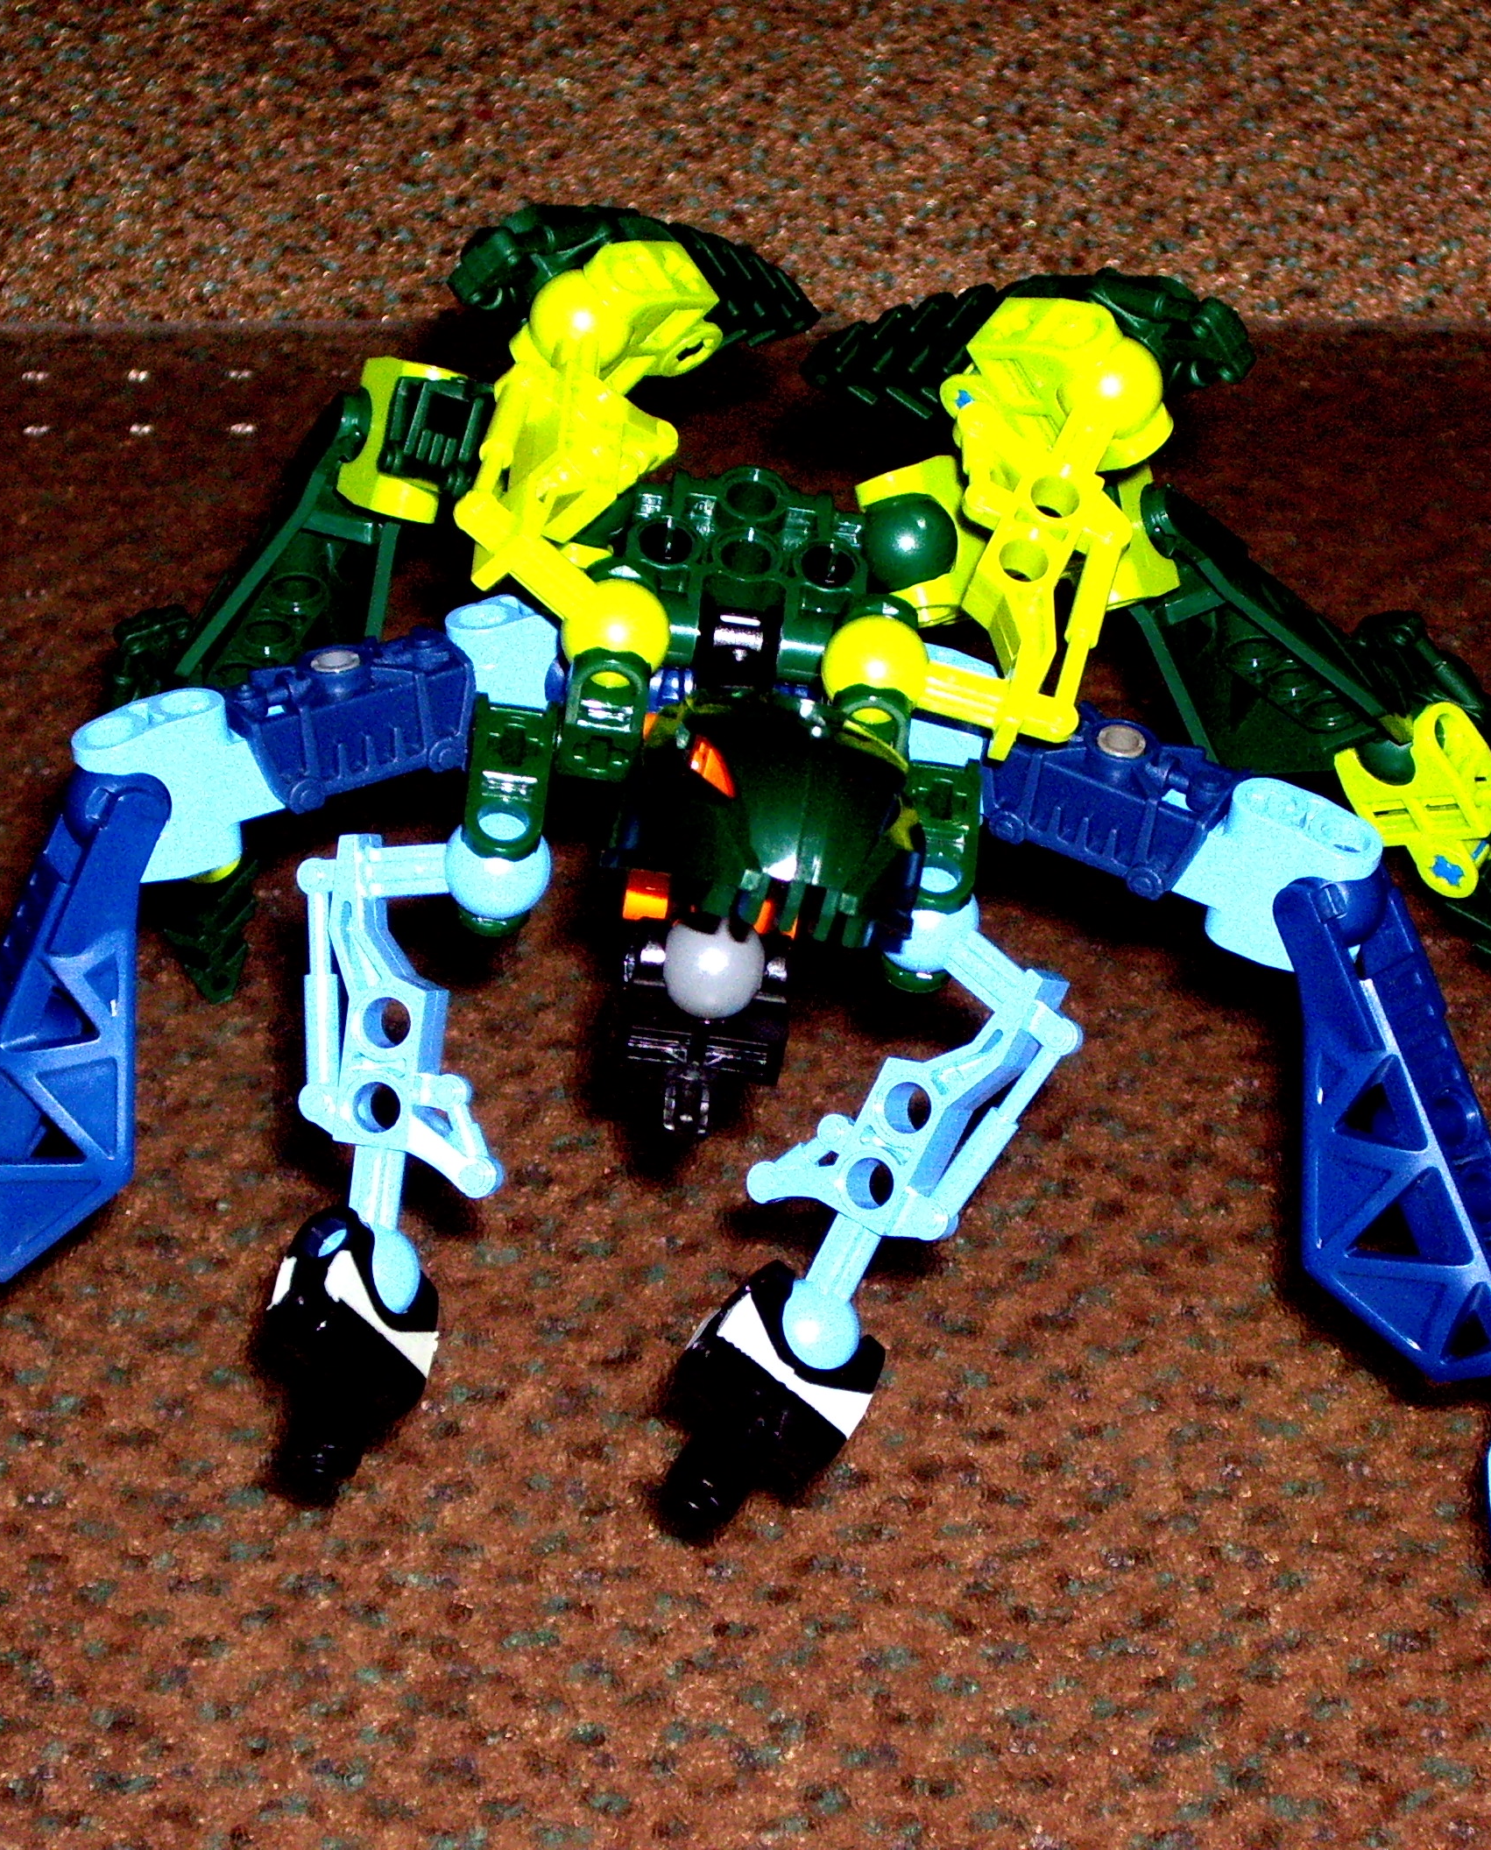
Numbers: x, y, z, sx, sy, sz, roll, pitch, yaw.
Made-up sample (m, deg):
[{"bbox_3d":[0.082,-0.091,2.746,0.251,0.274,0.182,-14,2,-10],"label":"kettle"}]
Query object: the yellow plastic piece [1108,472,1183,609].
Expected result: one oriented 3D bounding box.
[{"bbox_3d":[0.039,-0.040,0.685,0.009,0.017,0.013,-16,-6,30],"label":"yellow plastic piece"}]

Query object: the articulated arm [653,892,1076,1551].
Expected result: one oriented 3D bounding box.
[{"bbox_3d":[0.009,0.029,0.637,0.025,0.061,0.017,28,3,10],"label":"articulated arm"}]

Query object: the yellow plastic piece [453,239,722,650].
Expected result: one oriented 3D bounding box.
[{"bbox_3d":[-0.015,-0.047,0.659,0.025,0.017,0.049,6,45,6],"label":"yellow plastic piece"}]

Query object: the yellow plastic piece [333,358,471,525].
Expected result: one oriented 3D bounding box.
[{"bbox_3d":[-0.035,-0.050,0.685,0.009,0.017,0.013,5,9,-34],"label":"yellow plastic piece"}]

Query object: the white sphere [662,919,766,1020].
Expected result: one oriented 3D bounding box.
[{"bbox_3d":[-0.003,0.004,0.668,0.010,0.010,0.010,0,45,0],"label":"white sphere"}]

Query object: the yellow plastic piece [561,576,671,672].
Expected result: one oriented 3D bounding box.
[{"bbox_3d":[-0.012,-0.028,0.643,0.010,0.010,0.010,0,45,0],"label":"yellow plastic piece"}]

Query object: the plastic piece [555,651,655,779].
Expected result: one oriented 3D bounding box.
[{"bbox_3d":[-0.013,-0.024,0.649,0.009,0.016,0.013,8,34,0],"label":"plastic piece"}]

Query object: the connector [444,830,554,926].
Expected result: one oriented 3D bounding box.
[{"bbox_3d":[-0.024,-0.005,0.643,0.010,0.010,0.010,0,45,0],"label":"connector"}]

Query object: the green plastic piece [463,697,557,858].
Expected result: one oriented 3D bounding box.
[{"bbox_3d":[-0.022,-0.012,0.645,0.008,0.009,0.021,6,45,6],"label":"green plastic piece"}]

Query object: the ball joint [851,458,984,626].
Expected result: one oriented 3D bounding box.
[{"bbox_3d":[0.017,-0.039,0.668,0.013,0.013,0.012,0,45,0],"label":"ball joint"}]

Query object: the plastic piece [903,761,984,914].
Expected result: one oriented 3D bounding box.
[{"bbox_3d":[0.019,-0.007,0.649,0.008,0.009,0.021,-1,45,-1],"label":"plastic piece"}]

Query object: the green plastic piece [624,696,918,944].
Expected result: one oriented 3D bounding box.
[{"bbox_3d":[0.002,-0.010,0.633,0.026,0.017,0.019,-2,40,-2],"label":"green plastic piece"}]

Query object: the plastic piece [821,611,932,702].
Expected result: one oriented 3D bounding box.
[{"bbox_3d":[0.013,-0.025,0.644,0.010,0.010,0.010,0,40,0],"label":"plastic piece"}]

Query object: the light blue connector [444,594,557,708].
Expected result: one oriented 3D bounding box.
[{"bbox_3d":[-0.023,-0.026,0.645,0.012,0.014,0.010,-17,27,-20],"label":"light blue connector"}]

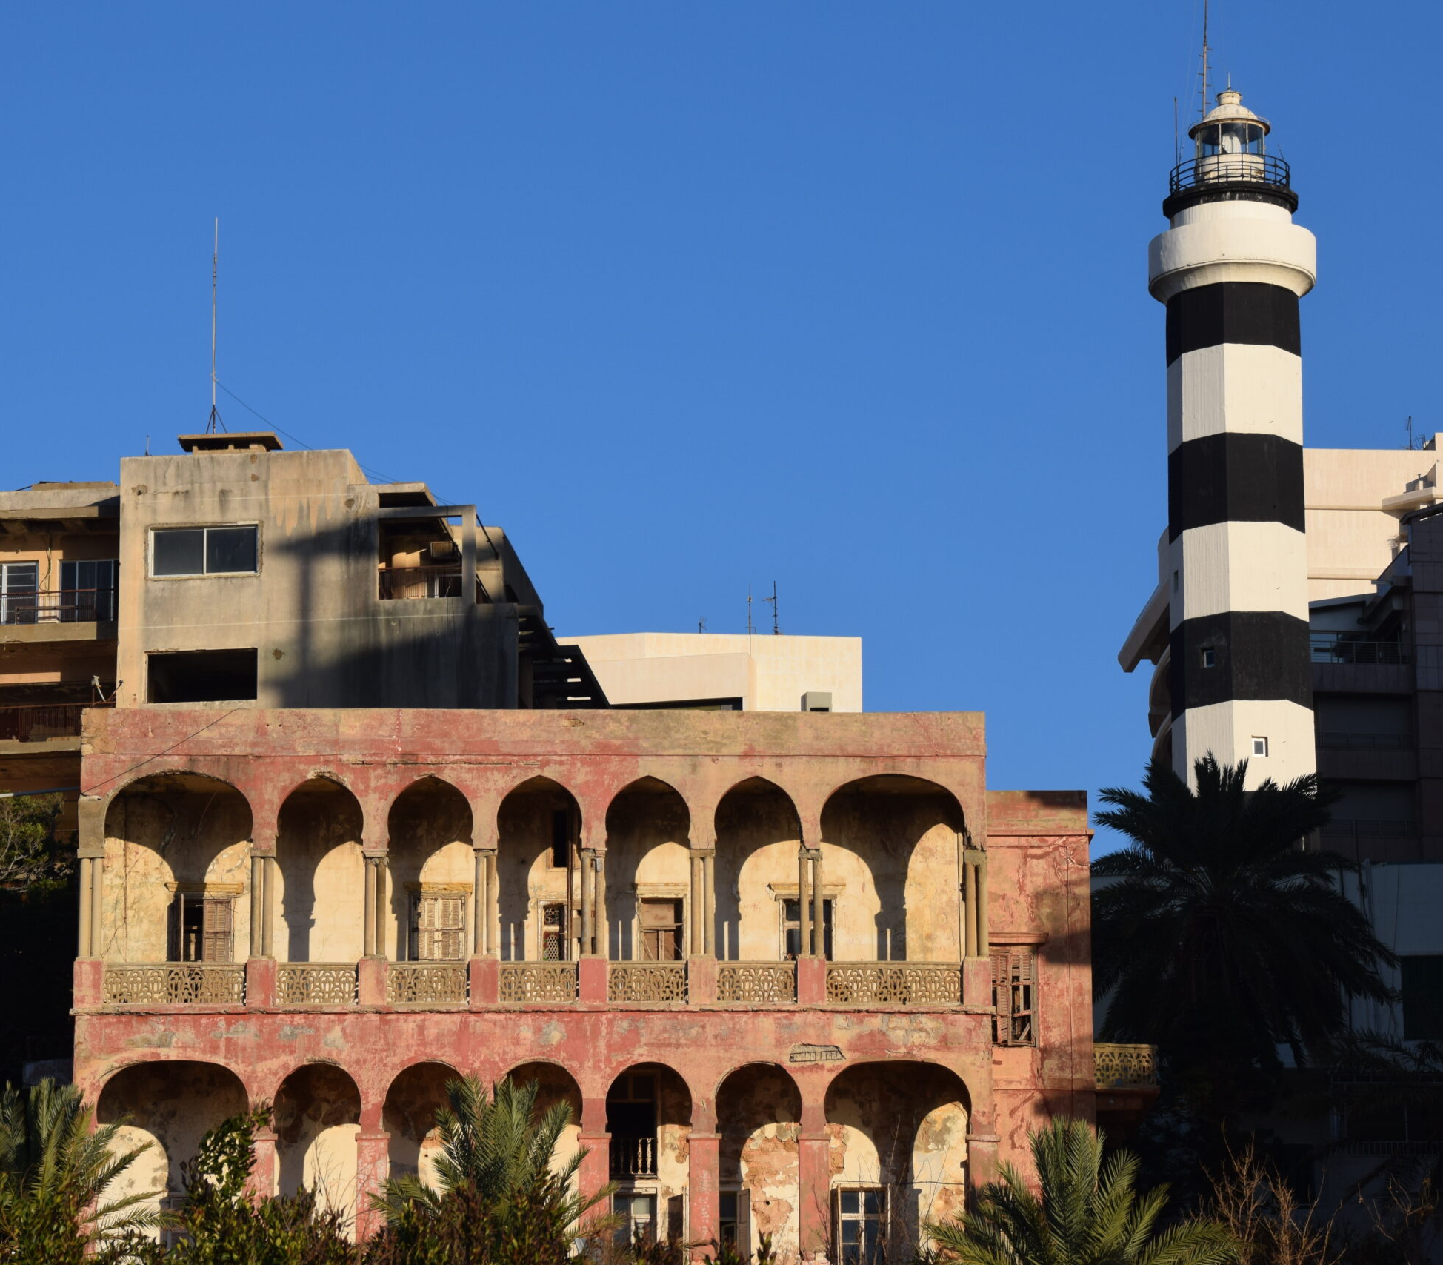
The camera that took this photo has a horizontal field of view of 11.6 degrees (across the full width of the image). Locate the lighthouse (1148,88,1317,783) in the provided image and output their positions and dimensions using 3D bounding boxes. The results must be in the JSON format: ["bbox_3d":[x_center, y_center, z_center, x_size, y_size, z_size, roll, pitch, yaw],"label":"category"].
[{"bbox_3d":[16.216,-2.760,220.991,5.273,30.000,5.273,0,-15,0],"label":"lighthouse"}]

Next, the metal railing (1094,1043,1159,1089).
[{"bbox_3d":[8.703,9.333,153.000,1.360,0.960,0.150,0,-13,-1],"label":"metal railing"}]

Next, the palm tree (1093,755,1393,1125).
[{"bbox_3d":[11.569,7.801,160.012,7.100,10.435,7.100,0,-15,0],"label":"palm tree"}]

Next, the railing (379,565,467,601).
[{"bbox_3d":[-7.088,-1.163,168.000,2.054,0.818,0.080,-2,-16,6],"label":"railing"}]

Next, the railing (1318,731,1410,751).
[{"bbox_3d":[22.412,3.821,248.000,3.358,0.694,0.100,1,-16,-3],"label":"railing"}]

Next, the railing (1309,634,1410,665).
[{"bbox_3d":[22.360,0.687,249.000,3.606,0.941,0.100,1,-16,-3],"label":"railing"}]

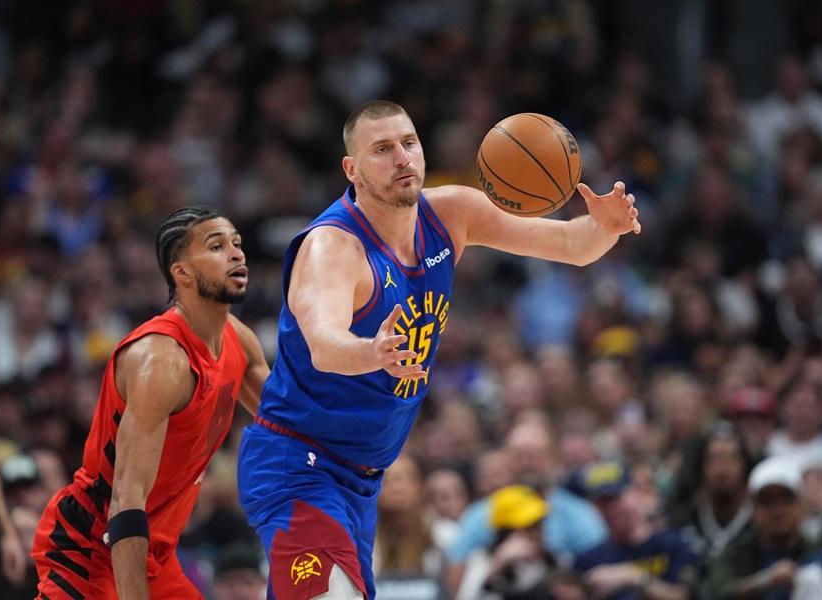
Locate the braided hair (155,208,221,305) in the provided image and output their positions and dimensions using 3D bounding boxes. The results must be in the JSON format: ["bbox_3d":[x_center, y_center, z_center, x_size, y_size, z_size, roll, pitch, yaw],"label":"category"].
[{"bbox_3d":[-0.517,-0.106,23.220,0.190,0.215,0.170,0,0,30],"label":"braided hair"}]

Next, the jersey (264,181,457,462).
[{"bbox_3d":[-0.123,0.063,23.020,0.330,0.630,0.460,23,14,36],"label":"jersey"}]

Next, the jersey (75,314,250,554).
[{"bbox_3d":[-0.589,0.313,23.250,0.290,0.580,0.420,29,15,30],"label":"jersey"}]

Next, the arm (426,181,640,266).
[{"bbox_3d":[0.279,-0.176,22.960,0.560,0.200,0.240,0,0,32],"label":"arm"}]

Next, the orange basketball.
[{"bbox_3d":[0.269,-0.308,22.800,0.240,0.240,0.240,0,0,0],"label":"orange basketball"}]

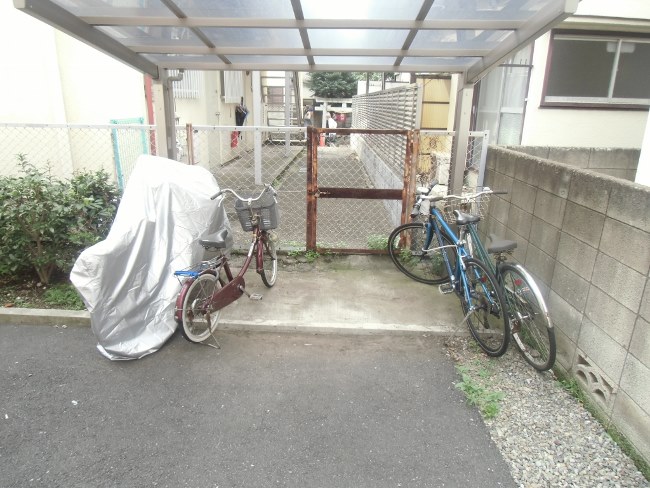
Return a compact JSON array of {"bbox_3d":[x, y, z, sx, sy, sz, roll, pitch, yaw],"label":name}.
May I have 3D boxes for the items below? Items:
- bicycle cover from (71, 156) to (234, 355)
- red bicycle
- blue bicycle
[{"bbox_3d":[-1.169,-0.049,3.357,0.680,1.150,1.600,9,19,23],"label":"bicycle cover"},{"bbox_3d":[-0.657,0.061,3.399,0.530,0.970,1.520,7,19,17],"label":"red bicycle"},{"bbox_3d":[0.927,0.118,3.351,0.540,0.980,1.620,-1,18,-9],"label":"blue bicycle"}]

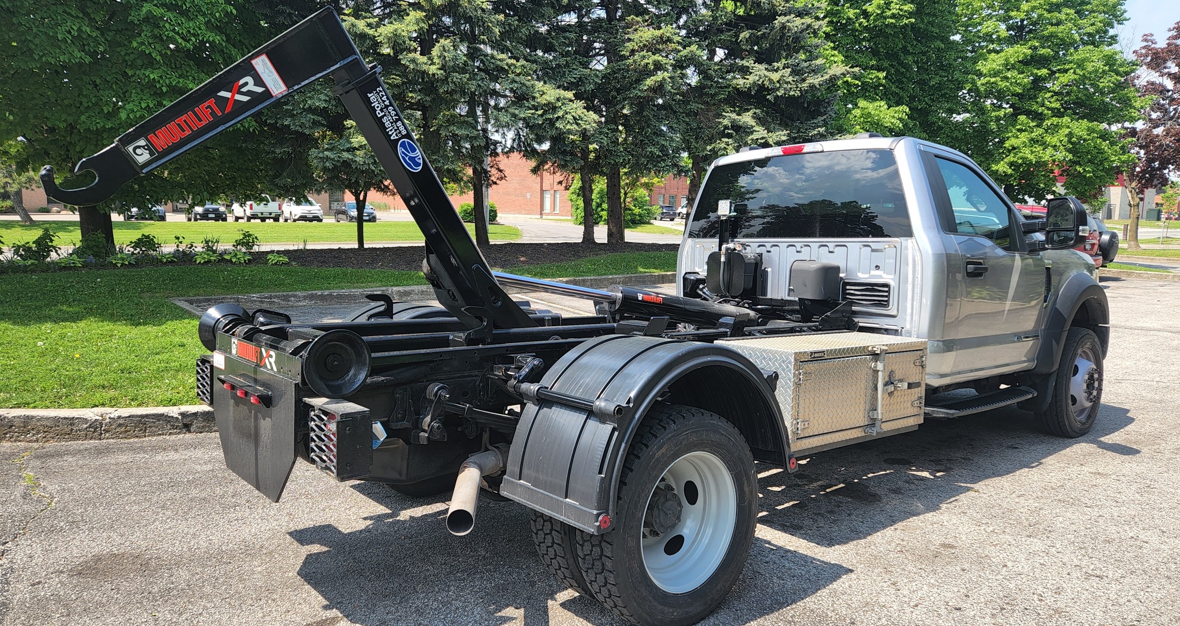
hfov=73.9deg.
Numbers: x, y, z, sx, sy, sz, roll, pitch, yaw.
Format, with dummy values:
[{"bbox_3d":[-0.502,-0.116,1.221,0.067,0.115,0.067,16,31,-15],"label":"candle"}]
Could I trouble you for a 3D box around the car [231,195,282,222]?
[{"bbox_3d":[-20.000,-6.189,47.000,1.900,1.790,5.400,-4,8,-32],"label":"car"}]

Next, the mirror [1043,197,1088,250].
[{"bbox_3d":[3.033,-0.567,4.989,0.160,0.340,0.220,-1,5,-40],"label":"mirror"}]

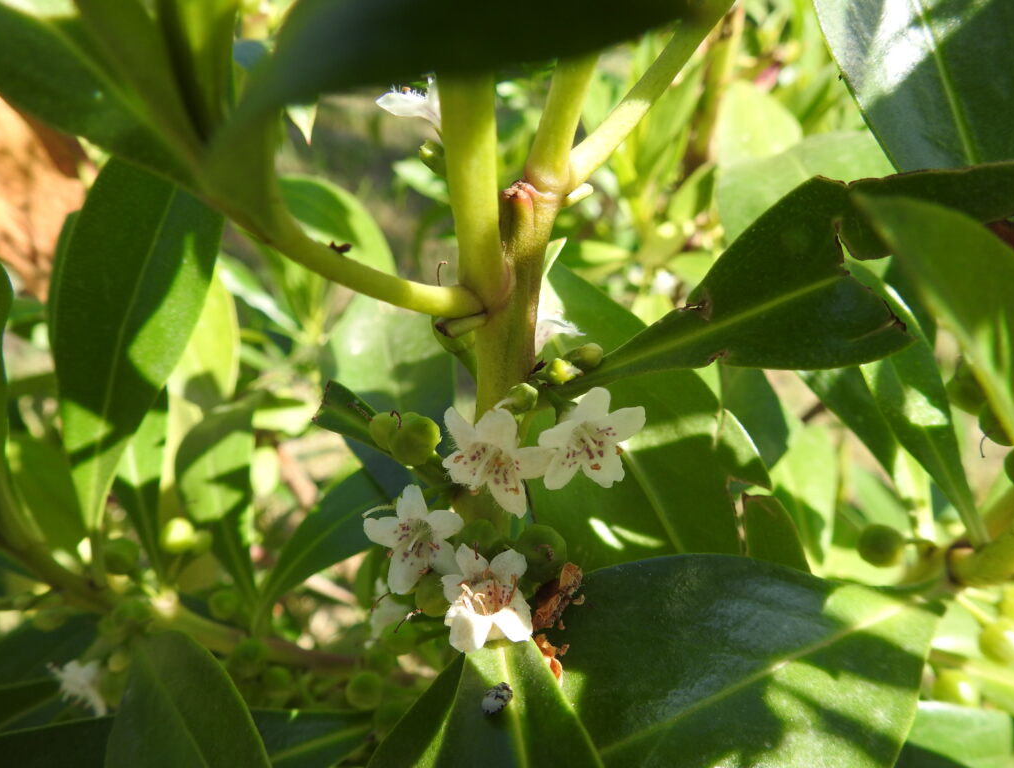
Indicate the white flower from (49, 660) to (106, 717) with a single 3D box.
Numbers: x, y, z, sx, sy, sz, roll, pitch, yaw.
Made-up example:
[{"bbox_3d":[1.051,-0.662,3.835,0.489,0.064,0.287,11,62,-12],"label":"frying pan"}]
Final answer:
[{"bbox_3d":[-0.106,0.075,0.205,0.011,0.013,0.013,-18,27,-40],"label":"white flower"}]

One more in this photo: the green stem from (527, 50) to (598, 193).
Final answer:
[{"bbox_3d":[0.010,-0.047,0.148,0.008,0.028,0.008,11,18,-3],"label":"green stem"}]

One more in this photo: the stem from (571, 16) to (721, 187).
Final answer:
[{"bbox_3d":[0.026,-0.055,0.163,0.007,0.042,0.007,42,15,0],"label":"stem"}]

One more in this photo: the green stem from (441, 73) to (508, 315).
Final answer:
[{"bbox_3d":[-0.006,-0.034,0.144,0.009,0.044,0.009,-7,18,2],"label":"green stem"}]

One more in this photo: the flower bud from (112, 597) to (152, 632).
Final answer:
[{"bbox_3d":[-0.073,0.045,0.160,0.008,0.007,0.007,0,24,0],"label":"flower bud"}]

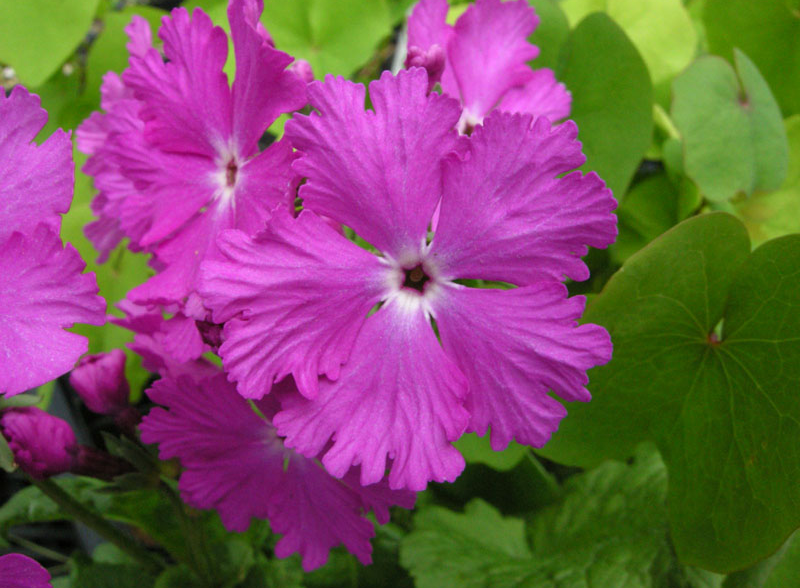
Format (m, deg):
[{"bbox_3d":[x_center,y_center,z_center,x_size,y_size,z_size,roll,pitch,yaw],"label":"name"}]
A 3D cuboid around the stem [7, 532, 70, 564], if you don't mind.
[{"bbox_3d":[-0.079,0.056,0.181,0.002,0.015,0.002,-52,29,0],"label":"stem"}]

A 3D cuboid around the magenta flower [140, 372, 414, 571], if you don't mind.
[{"bbox_3d":[-0.018,0.025,0.127,0.041,0.013,0.033,-6,71,-16],"label":"magenta flower"}]

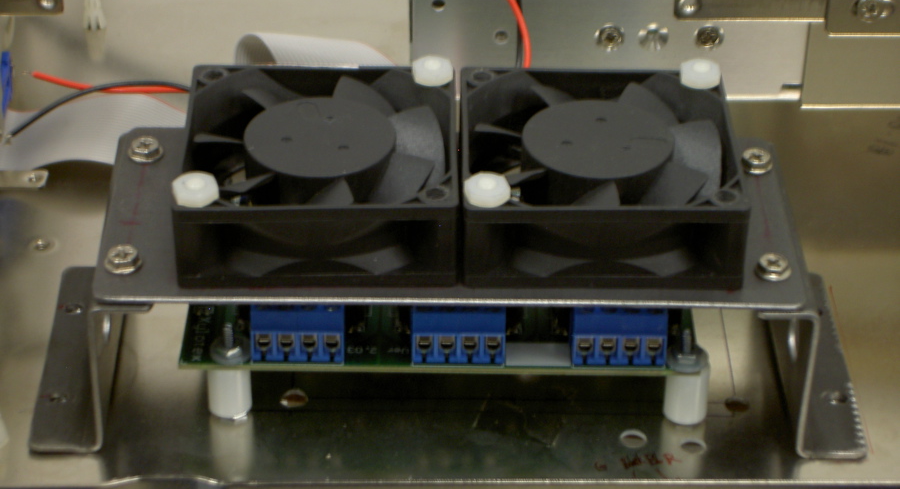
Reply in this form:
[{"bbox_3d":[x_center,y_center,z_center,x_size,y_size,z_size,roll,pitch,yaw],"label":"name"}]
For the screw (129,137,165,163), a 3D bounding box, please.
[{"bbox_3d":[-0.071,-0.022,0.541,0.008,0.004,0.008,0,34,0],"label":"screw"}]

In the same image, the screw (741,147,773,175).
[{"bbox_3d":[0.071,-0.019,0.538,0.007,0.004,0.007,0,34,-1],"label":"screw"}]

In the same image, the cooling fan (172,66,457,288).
[{"bbox_3d":[-0.029,-0.016,0.517,0.060,0.020,0.060,0,34,-1],"label":"cooling fan"}]

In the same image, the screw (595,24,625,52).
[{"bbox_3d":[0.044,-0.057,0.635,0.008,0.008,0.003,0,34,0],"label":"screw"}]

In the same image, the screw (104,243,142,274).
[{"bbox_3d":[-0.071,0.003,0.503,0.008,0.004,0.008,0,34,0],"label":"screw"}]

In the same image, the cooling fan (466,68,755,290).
[{"bbox_3d":[0.033,-0.015,0.517,0.060,0.020,0.060,0,34,-1],"label":"cooling fan"}]

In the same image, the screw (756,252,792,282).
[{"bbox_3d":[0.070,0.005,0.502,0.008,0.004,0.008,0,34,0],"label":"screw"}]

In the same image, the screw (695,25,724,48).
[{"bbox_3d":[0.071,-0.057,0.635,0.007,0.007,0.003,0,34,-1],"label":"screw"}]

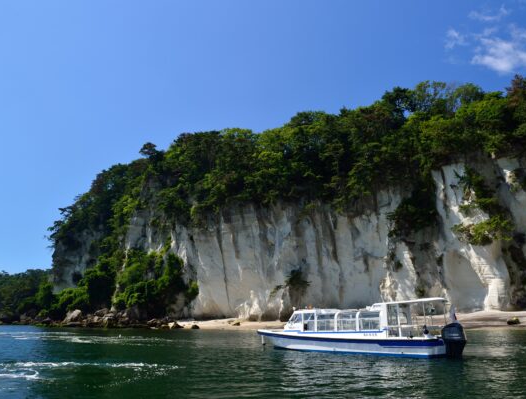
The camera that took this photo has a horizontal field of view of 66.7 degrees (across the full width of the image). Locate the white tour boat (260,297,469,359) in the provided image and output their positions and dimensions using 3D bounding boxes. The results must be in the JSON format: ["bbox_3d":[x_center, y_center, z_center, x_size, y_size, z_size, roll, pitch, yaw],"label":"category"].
[{"bbox_3d":[3.840,5.840,18.600,10.100,2.250,2.350,-11,-19,34],"label":"white tour boat"}]

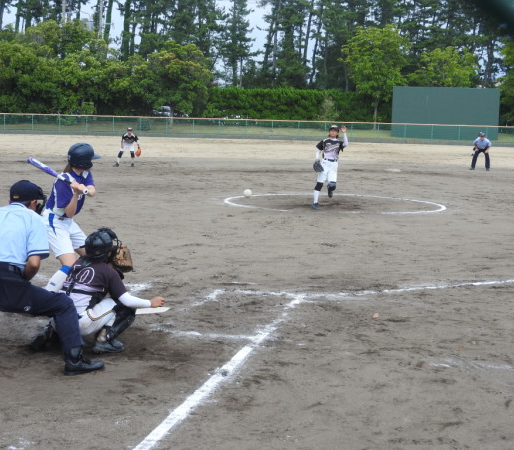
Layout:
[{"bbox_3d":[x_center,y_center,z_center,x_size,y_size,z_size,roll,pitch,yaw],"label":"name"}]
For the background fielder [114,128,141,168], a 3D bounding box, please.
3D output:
[{"bbox_3d":[-4.097,-2.483,32.900,0.860,1.270,0.650,1,6,-5],"label":"background fielder"}]

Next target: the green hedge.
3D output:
[{"bbox_3d":[3.277,-10.985,96.000,16.800,3.600,2.000,2,6,0],"label":"green hedge"}]

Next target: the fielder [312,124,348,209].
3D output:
[{"bbox_3d":[1.394,-1.115,20.000,0.660,1.620,0.720,2,6,7],"label":"fielder"}]

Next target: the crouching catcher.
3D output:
[{"bbox_3d":[-1.207,0.453,7.920,0.920,0.920,0.800,4,6,17],"label":"crouching catcher"}]

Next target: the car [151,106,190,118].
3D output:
[{"bbox_3d":[-7.652,-9.731,92.000,3.900,1.520,1.700,-2,7,-28],"label":"car"}]

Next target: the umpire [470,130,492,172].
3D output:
[{"bbox_3d":[7.973,-2.647,37.100,0.750,1.430,0.650,3,6,16],"label":"umpire"}]

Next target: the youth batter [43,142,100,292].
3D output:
[{"bbox_3d":[-1.799,-0.072,9.980,0.620,1.470,0.750,5,7,30],"label":"youth batter"}]

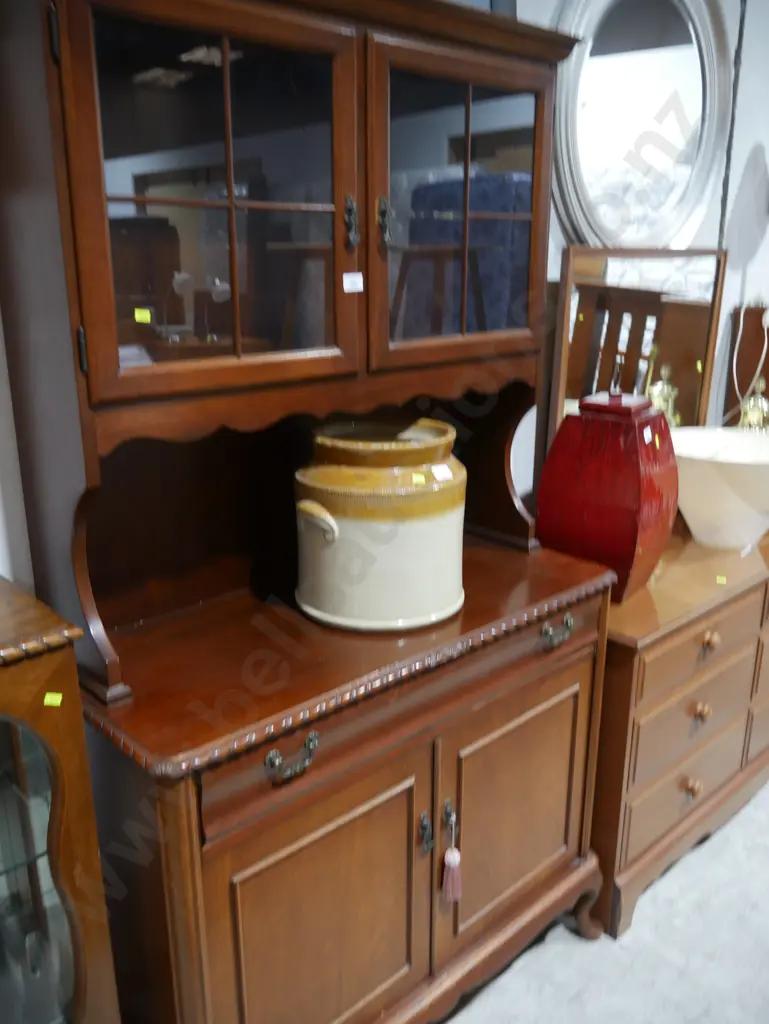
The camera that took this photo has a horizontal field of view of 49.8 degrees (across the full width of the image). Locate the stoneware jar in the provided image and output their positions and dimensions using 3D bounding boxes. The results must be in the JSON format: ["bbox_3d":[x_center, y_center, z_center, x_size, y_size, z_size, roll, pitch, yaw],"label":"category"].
[{"bbox_3d":[-0.004,0.007,1.542,0.332,0.319,0.320,0,17,0],"label":"stoneware jar"}]

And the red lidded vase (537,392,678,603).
[{"bbox_3d":[0.505,-0.034,1.870,0.235,0.432,0.235,13,21,35],"label":"red lidded vase"}]

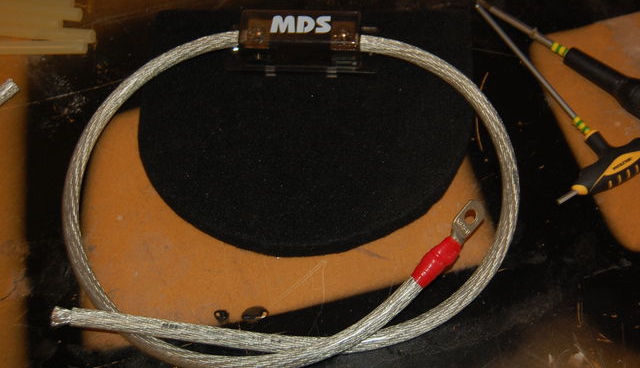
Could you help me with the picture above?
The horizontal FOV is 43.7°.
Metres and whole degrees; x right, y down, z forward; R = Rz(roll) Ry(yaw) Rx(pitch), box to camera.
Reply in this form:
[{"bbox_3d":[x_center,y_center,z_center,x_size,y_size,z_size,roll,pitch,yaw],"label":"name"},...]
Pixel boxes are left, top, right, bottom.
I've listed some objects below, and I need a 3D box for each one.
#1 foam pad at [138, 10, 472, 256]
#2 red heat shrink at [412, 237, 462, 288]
[{"bbox_3d":[-0.006,-0.049,0.628,0.273,0.014,0.230,0,57,0],"label":"foam pad"},{"bbox_3d":[0.082,0.054,0.560,0.017,0.015,0.043,38,65,22],"label":"red heat shrink"}]

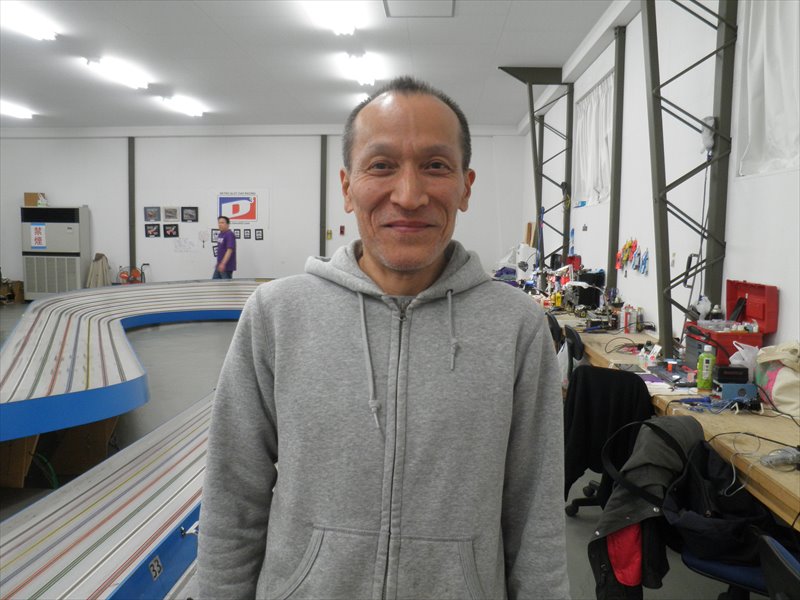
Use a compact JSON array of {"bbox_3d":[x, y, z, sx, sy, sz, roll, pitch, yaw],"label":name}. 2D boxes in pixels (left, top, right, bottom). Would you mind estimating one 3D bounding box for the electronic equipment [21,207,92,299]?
[{"bbox_3d":[-6.943,-0.911,13.170,1.197,1.886,0.440,1,6,3],"label":"electronic equipment"}]

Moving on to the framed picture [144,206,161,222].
[{"bbox_3d":[-5.053,-1.745,13.212,0.334,0.287,0.025,1,6,3],"label":"framed picture"}]

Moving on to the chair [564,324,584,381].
[{"bbox_3d":[1.257,0.584,3.976,0.550,0.840,0.520,1,6,3],"label":"chair"}]

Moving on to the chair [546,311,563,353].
[{"bbox_3d":[1.339,0.471,5.207,0.560,0.820,0.520,1,6,3],"label":"chair"}]

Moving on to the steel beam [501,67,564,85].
[{"bbox_3d":[1.537,-2.637,7.658,0.756,0.203,0.110,1,6,3],"label":"steel beam"}]

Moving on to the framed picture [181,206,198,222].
[{"bbox_3d":[-3.987,-1.612,12.235,0.330,0.287,0.025,1,6,3],"label":"framed picture"}]

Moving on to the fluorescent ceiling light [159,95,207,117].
[{"bbox_3d":[-3.317,-2.963,9.955,0.240,0.100,1.250,1,6,3],"label":"fluorescent ceiling light"}]

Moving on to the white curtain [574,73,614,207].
[{"bbox_3d":[1.965,-1.583,6.668,0.100,1.208,1.685,1,6,3],"label":"white curtain"}]

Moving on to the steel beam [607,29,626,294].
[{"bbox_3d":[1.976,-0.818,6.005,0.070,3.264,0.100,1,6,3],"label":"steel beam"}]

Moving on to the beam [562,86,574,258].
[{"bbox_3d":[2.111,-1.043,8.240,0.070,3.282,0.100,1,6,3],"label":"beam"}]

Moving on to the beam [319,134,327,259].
[{"bbox_3d":[-1.442,-1.438,12.083,0.106,3.225,0.106,1,6,3],"label":"beam"}]

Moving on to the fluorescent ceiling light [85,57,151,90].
[{"bbox_3d":[-3.394,-2.742,7.866,0.240,0.100,1.250,1,6,3],"label":"fluorescent ceiling light"}]

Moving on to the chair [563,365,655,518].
[{"bbox_3d":[1.063,0.685,3.190,0.520,0.800,0.560,4,7,33],"label":"chair"}]

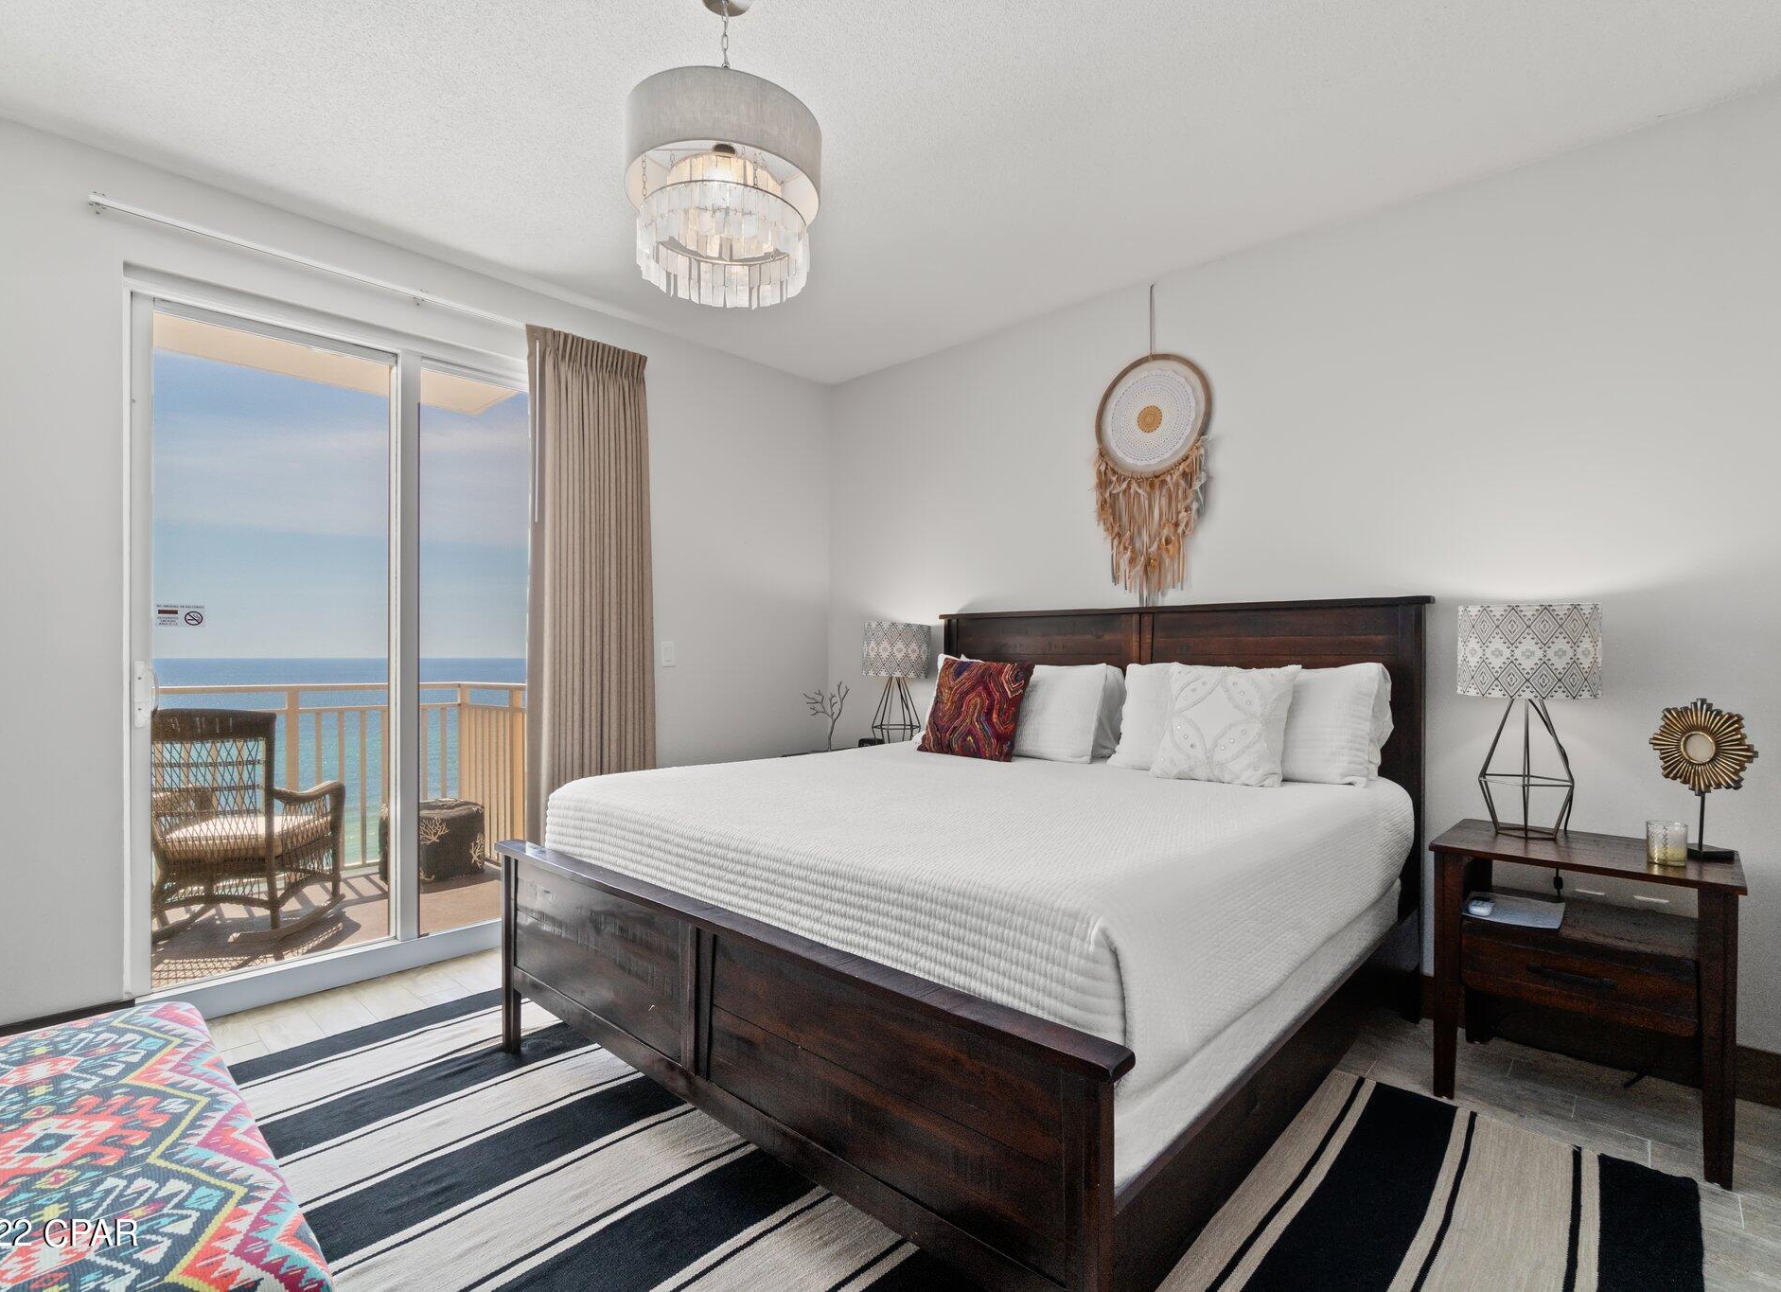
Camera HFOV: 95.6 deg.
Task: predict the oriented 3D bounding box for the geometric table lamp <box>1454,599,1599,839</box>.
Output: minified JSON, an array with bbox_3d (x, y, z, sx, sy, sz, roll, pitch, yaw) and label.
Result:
[{"bbox_3d":[1.857,0.214,2.346,0.330,0.675,0.330,0,0,43],"label":"geometric table lamp"}]

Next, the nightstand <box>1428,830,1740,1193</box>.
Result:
[{"bbox_3d":[1.878,0.896,2.196,0.600,0.690,0.490,0,0,43],"label":"nightstand"}]

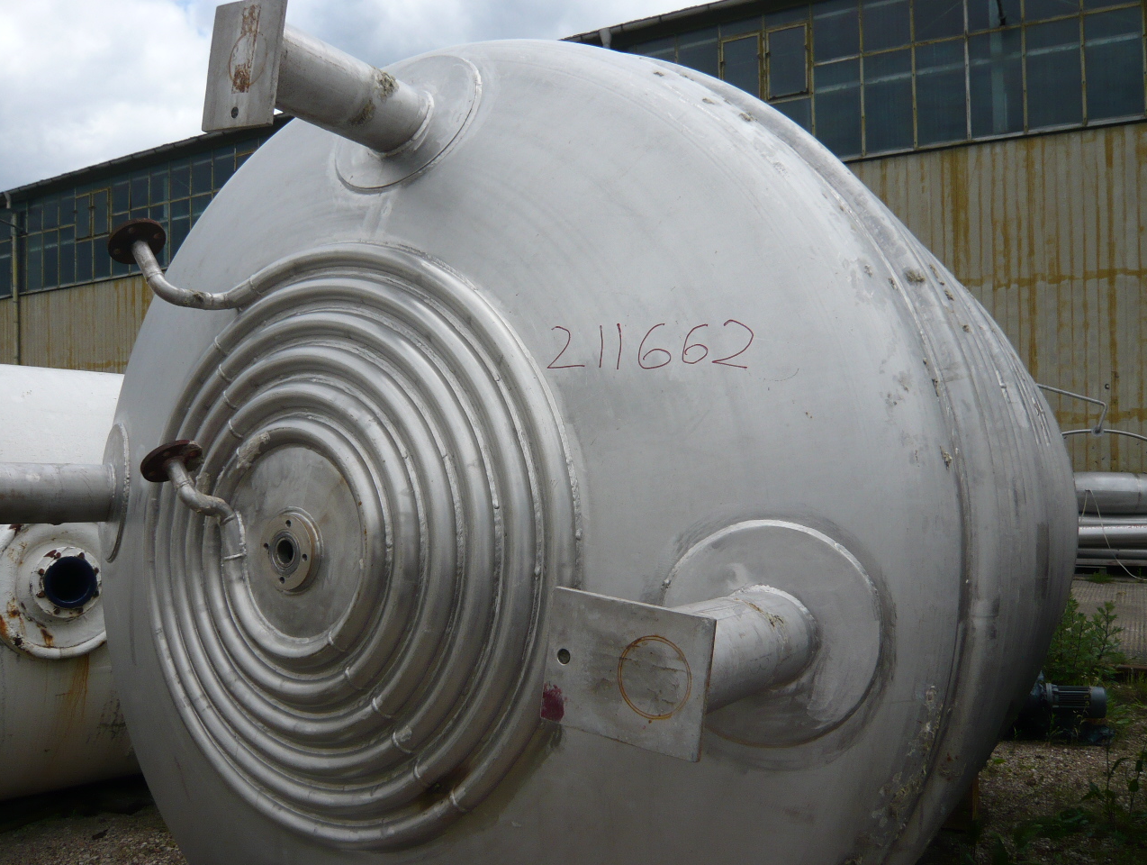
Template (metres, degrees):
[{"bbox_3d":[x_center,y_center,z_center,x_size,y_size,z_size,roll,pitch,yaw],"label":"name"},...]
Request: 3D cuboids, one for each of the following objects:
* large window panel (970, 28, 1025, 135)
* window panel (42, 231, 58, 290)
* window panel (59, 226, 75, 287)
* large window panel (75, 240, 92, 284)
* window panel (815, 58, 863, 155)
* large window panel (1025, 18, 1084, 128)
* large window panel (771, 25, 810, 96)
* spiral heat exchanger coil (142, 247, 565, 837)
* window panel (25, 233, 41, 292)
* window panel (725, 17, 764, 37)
[{"bbox_3d":[4.619,-3.816,10.172,0.565,1.166,0.050,-1,0,29],"label":"large window panel"},{"bbox_3d":[-10.641,-3.517,18.945,0.565,1.166,0.050,-1,0,29],"label":"window panel"},{"bbox_3d":[-11.783,-4.101,21.695,0.653,1.360,0.050,-1,0,29],"label":"window panel"},{"bbox_3d":[-9.660,-3.358,18.367,0.565,0.797,0.050,-1,0,29],"label":"large window panel"},{"bbox_3d":[3.675,-4.490,12.930,0.653,1.360,0.050,-1,0,29],"label":"window panel"},{"bbox_3d":[5.098,-3.793,9.882,0.565,1.166,0.050,-1,0,29],"label":"large window panel"},{"bbox_3d":[3.074,-5.277,13.252,0.612,1.040,0.050,-1,0,29],"label":"large window panel"},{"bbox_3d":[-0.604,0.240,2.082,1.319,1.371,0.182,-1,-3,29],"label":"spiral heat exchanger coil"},{"bbox_3d":[-12.946,-4.069,22.361,0.653,1.360,0.050,-1,0,29],"label":"window panel"},{"bbox_3d":[2.121,-5.046,11.604,0.565,0.250,0.050,-1,0,29],"label":"window panel"}]

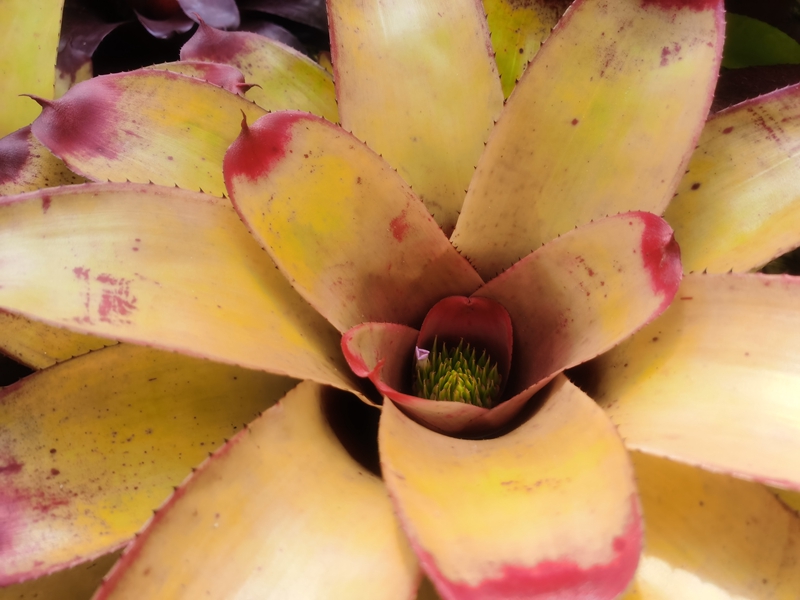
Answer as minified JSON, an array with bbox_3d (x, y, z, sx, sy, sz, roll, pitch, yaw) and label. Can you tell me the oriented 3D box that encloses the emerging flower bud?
[{"bbox_3d":[0.034,0.047,0.370,0.051,0.036,0.050,0,47,0],"label":"emerging flower bud"}]

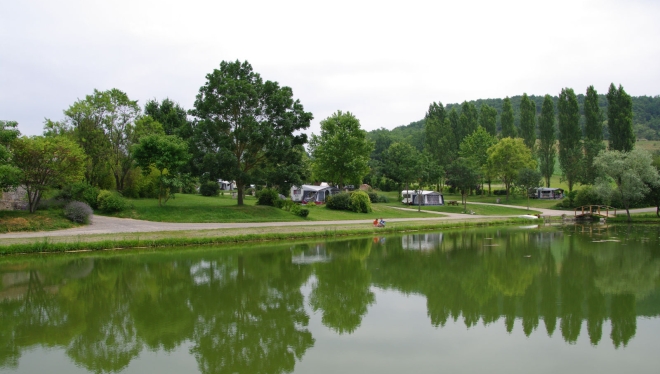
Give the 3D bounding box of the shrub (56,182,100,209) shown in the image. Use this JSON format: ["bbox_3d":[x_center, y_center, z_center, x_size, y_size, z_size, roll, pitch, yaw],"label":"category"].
[{"bbox_3d":[-26.537,0.950,52.157,4.140,2.850,3.310,1,-2,-27],"label":"shrub"}]

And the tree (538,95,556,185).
[{"bbox_3d":[55.002,-11.506,125.000,4.550,23.770,4.420,0,-2,0],"label":"tree"}]

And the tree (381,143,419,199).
[{"bbox_3d":[13.163,-2.669,91.000,7.000,11.410,6.790,0,-2,0],"label":"tree"}]

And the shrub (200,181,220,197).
[{"bbox_3d":[-18.957,0.238,78.416,3.080,2.540,2.930,0,-2,-14],"label":"shrub"}]

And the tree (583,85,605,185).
[{"bbox_3d":[55.440,-10.410,104.000,4.600,22.300,4.600,0,-2,0],"label":"tree"}]

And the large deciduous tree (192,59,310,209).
[{"bbox_3d":[-9.156,-6.379,58.395,14.010,17.130,13.310,0,-2,-9],"label":"large deciduous tree"}]

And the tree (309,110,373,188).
[{"bbox_3d":[1.600,-5.040,75.500,9.600,13.290,9.200,0,-2,0],"label":"tree"}]

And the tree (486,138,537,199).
[{"bbox_3d":[37.742,-3.847,102.788,9.760,13.310,9.270,-1,-2,20],"label":"tree"}]

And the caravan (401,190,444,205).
[{"bbox_3d":[17.073,2.041,90.500,4.900,2.700,5.900,-2,-3,45],"label":"caravan"}]

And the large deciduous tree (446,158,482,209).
[{"bbox_3d":[20.028,-0.488,74.158,4.920,8.180,4.680,-1,-2,15],"label":"large deciduous tree"}]

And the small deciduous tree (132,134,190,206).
[{"bbox_3d":[-16.190,-1.590,47.500,5.500,6.920,5.300,0,-2,0],"label":"small deciduous tree"}]

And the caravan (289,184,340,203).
[{"bbox_3d":[-2.100,1.060,71.500,4.700,2.600,5.300,-2,-2,40],"label":"caravan"}]

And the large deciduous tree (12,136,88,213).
[{"bbox_3d":[-22.210,-0.990,39.000,5.900,6.000,5.600,0,-2,0],"label":"large deciduous tree"}]

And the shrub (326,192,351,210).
[{"bbox_3d":[1.152,1.855,63.243,3.200,2.300,3.040,0,-2,1],"label":"shrub"}]

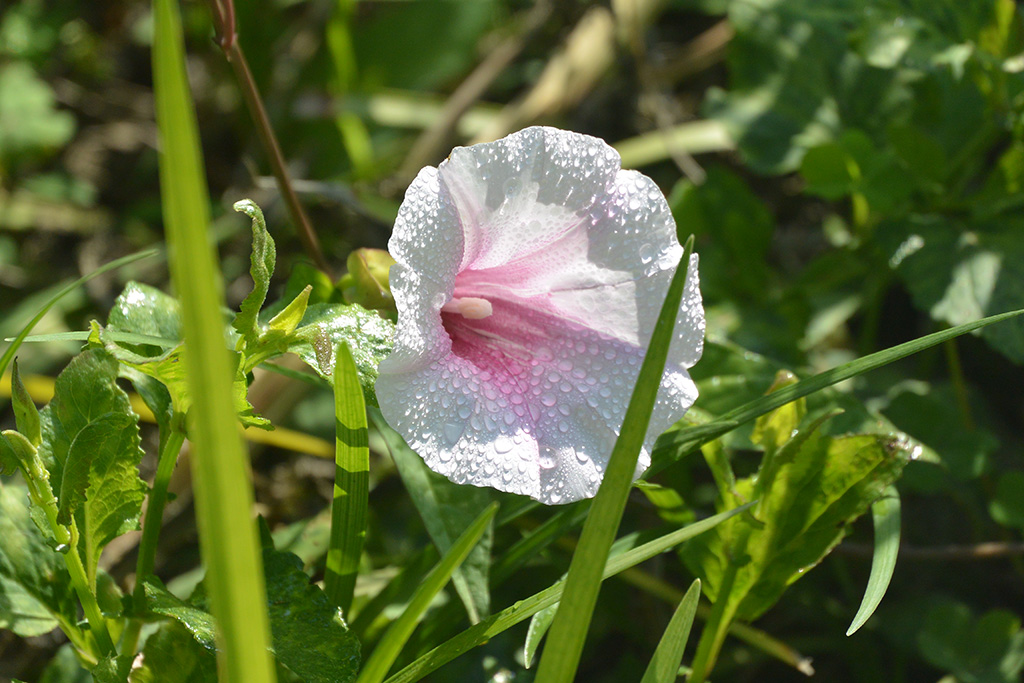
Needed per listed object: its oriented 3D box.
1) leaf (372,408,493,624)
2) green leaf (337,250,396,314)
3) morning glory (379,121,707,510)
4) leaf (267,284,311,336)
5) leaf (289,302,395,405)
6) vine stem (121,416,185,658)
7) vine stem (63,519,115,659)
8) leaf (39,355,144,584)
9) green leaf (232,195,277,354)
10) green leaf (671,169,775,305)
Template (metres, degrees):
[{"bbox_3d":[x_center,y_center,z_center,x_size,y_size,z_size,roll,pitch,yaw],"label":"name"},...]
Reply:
[{"bbox_3d":[-0.013,0.029,1.435,0.014,0.036,0.009,-14,18,6],"label":"leaf"},{"bbox_3d":[-0.024,-0.010,1.425,0.011,0.009,0.009,0,23,0],"label":"green leaf"},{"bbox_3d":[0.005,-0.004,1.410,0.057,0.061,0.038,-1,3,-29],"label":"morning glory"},{"bbox_3d":[-0.037,-0.005,1.400,0.004,0.010,0.003,36,12,-14],"label":"leaf"},{"bbox_3d":[-0.028,0.002,1.405,0.018,0.013,0.012,0,23,0],"label":"leaf"},{"bbox_3d":[-0.060,0.033,1.405,0.003,0.041,0.003,12,20,-5],"label":"vine stem"},{"bbox_3d":[-0.070,0.041,1.400,0.003,0.024,0.003,-16,18,7],"label":"vine stem"},{"bbox_3d":[-0.070,0.020,1.400,0.018,0.036,0.012,-2,23,-5],"label":"leaf"},{"bbox_3d":[-0.043,-0.011,1.405,0.007,0.025,0.007,0,23,0],"label":"green leaf"},{"bbox_3d":[0.037,-0.019,1.480,0.018,0.022,0.010,0,23,0],"label":"green leaf"}]

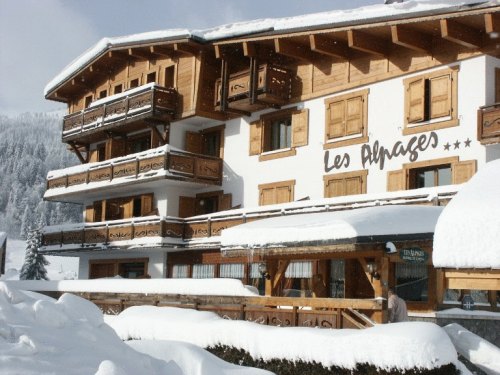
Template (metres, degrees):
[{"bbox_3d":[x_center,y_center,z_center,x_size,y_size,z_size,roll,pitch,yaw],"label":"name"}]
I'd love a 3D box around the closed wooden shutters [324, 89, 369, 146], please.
[{"bbox_3d":[3.145,-2.241,26.699,0.120,1.660,2.050,8,-10,-38],"label":"closed wooden shutters"}]

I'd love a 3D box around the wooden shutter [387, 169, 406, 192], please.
[{"bbox_3d":[4.425,0.179,24.608,0.060,1.400,0.720,8,-10,-38],"label":"wooden shutter"}]

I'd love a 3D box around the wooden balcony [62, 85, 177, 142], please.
[{"bbox_3d":[-5.838,-2.934,35.091,1.159,1.262,7.817,8,-10,-38],"label":"wooden balcony"}]

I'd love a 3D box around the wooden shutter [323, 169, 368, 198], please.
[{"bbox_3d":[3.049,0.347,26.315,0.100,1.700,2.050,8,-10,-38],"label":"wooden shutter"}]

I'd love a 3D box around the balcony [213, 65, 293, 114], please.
[{"bbox_3d":[0.083,-3.594,29.934,1.141,1.103,2.992,8,-10,-38],"label":"balcony"}]

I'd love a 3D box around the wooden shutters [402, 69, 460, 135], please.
[{"bbox_3d":[5.321,-2.550,23.992,0.150,1.680,2.050,8,-10,-38],"label":"wooden shutters"}]

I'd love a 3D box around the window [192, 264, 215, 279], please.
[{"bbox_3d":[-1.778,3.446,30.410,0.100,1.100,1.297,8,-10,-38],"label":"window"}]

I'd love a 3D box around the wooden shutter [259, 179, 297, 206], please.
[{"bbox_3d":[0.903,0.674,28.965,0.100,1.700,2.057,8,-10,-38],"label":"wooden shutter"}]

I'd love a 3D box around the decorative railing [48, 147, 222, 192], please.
[{"bbox_3d":[-5.286,-0.308,34.915,2.618,0.991,10.210,8,-10,-38],"label":"decorative railing"}]

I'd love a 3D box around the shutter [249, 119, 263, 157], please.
[{"bbox_3d":[0.172,-1.867,30.350,0.060,1.337,0.729,8,-10,-38],"label":"shutter"}]

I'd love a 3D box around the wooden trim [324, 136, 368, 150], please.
[{"bbox_3d":[3.115,-1.466,26.562,0.100,0.200,2.066,8,-10,-38],"label":"wooden trim"}]

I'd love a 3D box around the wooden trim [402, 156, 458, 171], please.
[{"bbox_3d":[5.255,-0.702,23.721,0.100,0.190,2.066,8,-10,-38],"label":"wooden trim"}]

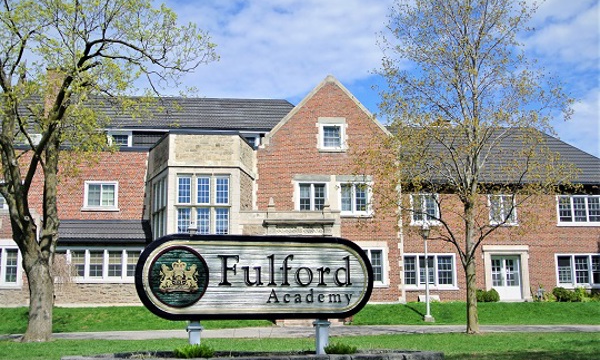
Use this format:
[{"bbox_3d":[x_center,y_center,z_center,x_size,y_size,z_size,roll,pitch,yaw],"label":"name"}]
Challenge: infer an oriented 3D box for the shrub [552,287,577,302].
[{"bbox_3d":[14.897,6.462,39.417,1.291,0.861,1.000,0,-10,-5],"label":"shrub"}]

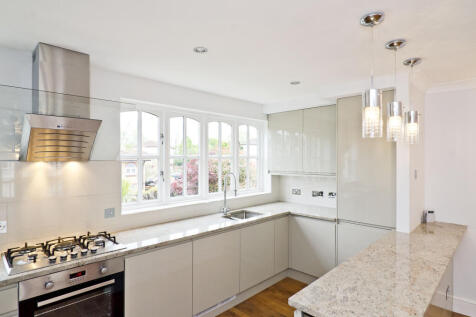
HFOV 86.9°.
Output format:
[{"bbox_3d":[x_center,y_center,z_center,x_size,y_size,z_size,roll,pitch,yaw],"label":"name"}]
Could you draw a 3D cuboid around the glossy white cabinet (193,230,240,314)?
[{"bbox_3d":[-0.384,1.099,2.714,0.606,0.692,0.560,0,0,-43],"label":"glossy white cabinet"}]

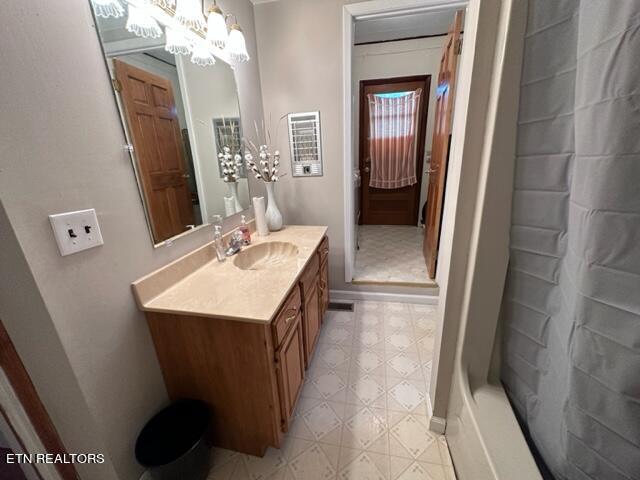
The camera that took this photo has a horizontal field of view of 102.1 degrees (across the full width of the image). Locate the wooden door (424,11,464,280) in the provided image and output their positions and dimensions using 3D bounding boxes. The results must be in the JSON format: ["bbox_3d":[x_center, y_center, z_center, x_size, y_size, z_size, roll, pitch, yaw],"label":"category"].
[{"bbox_3d":[1.085,-0.707,2.374,0.038,2.010,0.700,3,19,16],"label":"wooden door"}]

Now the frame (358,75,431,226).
[{"bbox_3d":[1.085,-1.244,3.932,0.945,2.091,0.060,1,18,11],"label":"frame"}]

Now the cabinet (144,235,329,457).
[{"bbox_3d":[-0.332,0.450,1.781,0.568,0.720,1.364,1,18,11],"label":"cabinet"}]

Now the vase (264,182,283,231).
[{"bbox_3d":[-0.405,-0.272,2.158,0.155,0.396,0.155,1,18,11],"label":"vase"}]

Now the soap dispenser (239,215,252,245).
[{"bbox_3d":[-0.521,-0.071,1.835,0.055,0.212,0.070,13,23,40],"label":"soap dispenser"}]

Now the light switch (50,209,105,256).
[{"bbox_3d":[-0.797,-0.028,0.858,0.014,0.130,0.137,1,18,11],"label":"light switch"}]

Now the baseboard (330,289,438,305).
[{"bbox_3d":[0.570,0.540,2.350,0.997,0.105,0.016,1,18,11],"label":"baseboard"}]

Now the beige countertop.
[{"bbox_3d":[-0.351,0.049,1.649,0.589,0.146,1.376,1,18,11],"label":"beige countertop"}]

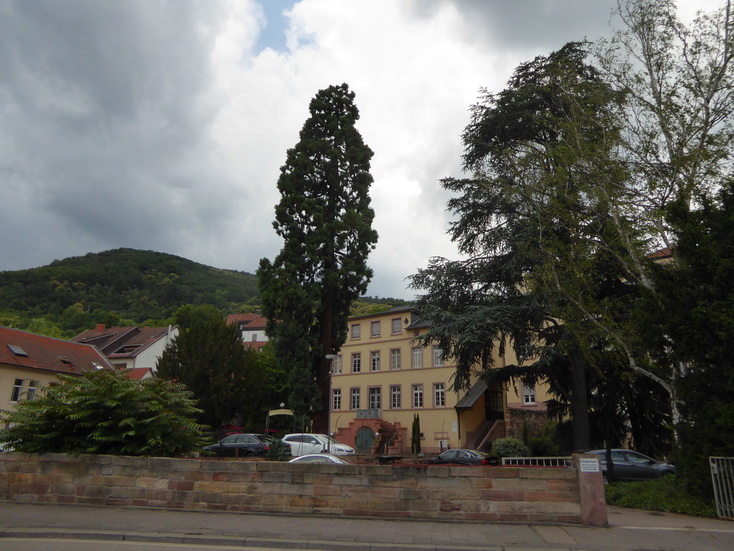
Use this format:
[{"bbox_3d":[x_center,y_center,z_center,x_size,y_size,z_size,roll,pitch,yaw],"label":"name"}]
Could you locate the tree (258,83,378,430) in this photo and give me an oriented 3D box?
[{"bbox_3d":[-3.698,-2.520,43.982,9.600,34.000,9.200,2,-18,0],"label":"tree"}]

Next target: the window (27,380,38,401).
[{"bbox_3d":[-29.395,10.326,44.757,0.150,1.600,0.720,-13,-23,37],"label":"window"}]

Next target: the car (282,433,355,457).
[{"bbox_3d":[-2.775,9.522,28.003,4.420,1.520,1.820,-10,-22,32],"label":"car"}]

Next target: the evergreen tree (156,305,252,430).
[{"bbox_3d":[-13.357,8.088,42.489,7.900,12.400,7.900,2,-18,0],"label":"evergreen tree"}]

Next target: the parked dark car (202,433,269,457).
[{"bbox_3d":[-5.997,8.491,24.942,4.680,1.440,1.830,-10,-22,31],"label":"parked dark car"}]

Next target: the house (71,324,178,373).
[{"bbox_3d":[-32.656,15.374,71.285,21.000,12.500,11.000,-13,-23,37],"label":"house"}]

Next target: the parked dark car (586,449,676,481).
[{"bbox_3d":[11.167,8.258,21.918,4.400,1.470,1.820,2,-18,-2],"label":"parked dark car"}]

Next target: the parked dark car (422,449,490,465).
[{"bbox_3d":[5.242,10.778,29.349,4.500,1.420,1.760,-13,-23,38],"label":"parked dark car"}]

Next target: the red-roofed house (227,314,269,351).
[{"bbox_3d":[-27.917,15.673,123.052,14.000,12.500,11.000,6,-19,-14],"label":"red-roofed house"}]

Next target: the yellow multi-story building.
[{"bbox_3d":[5.729,12.477,58.072,18.500,14.600,16.000,-12,-23,36],"label":"yellow multi-story building"}]

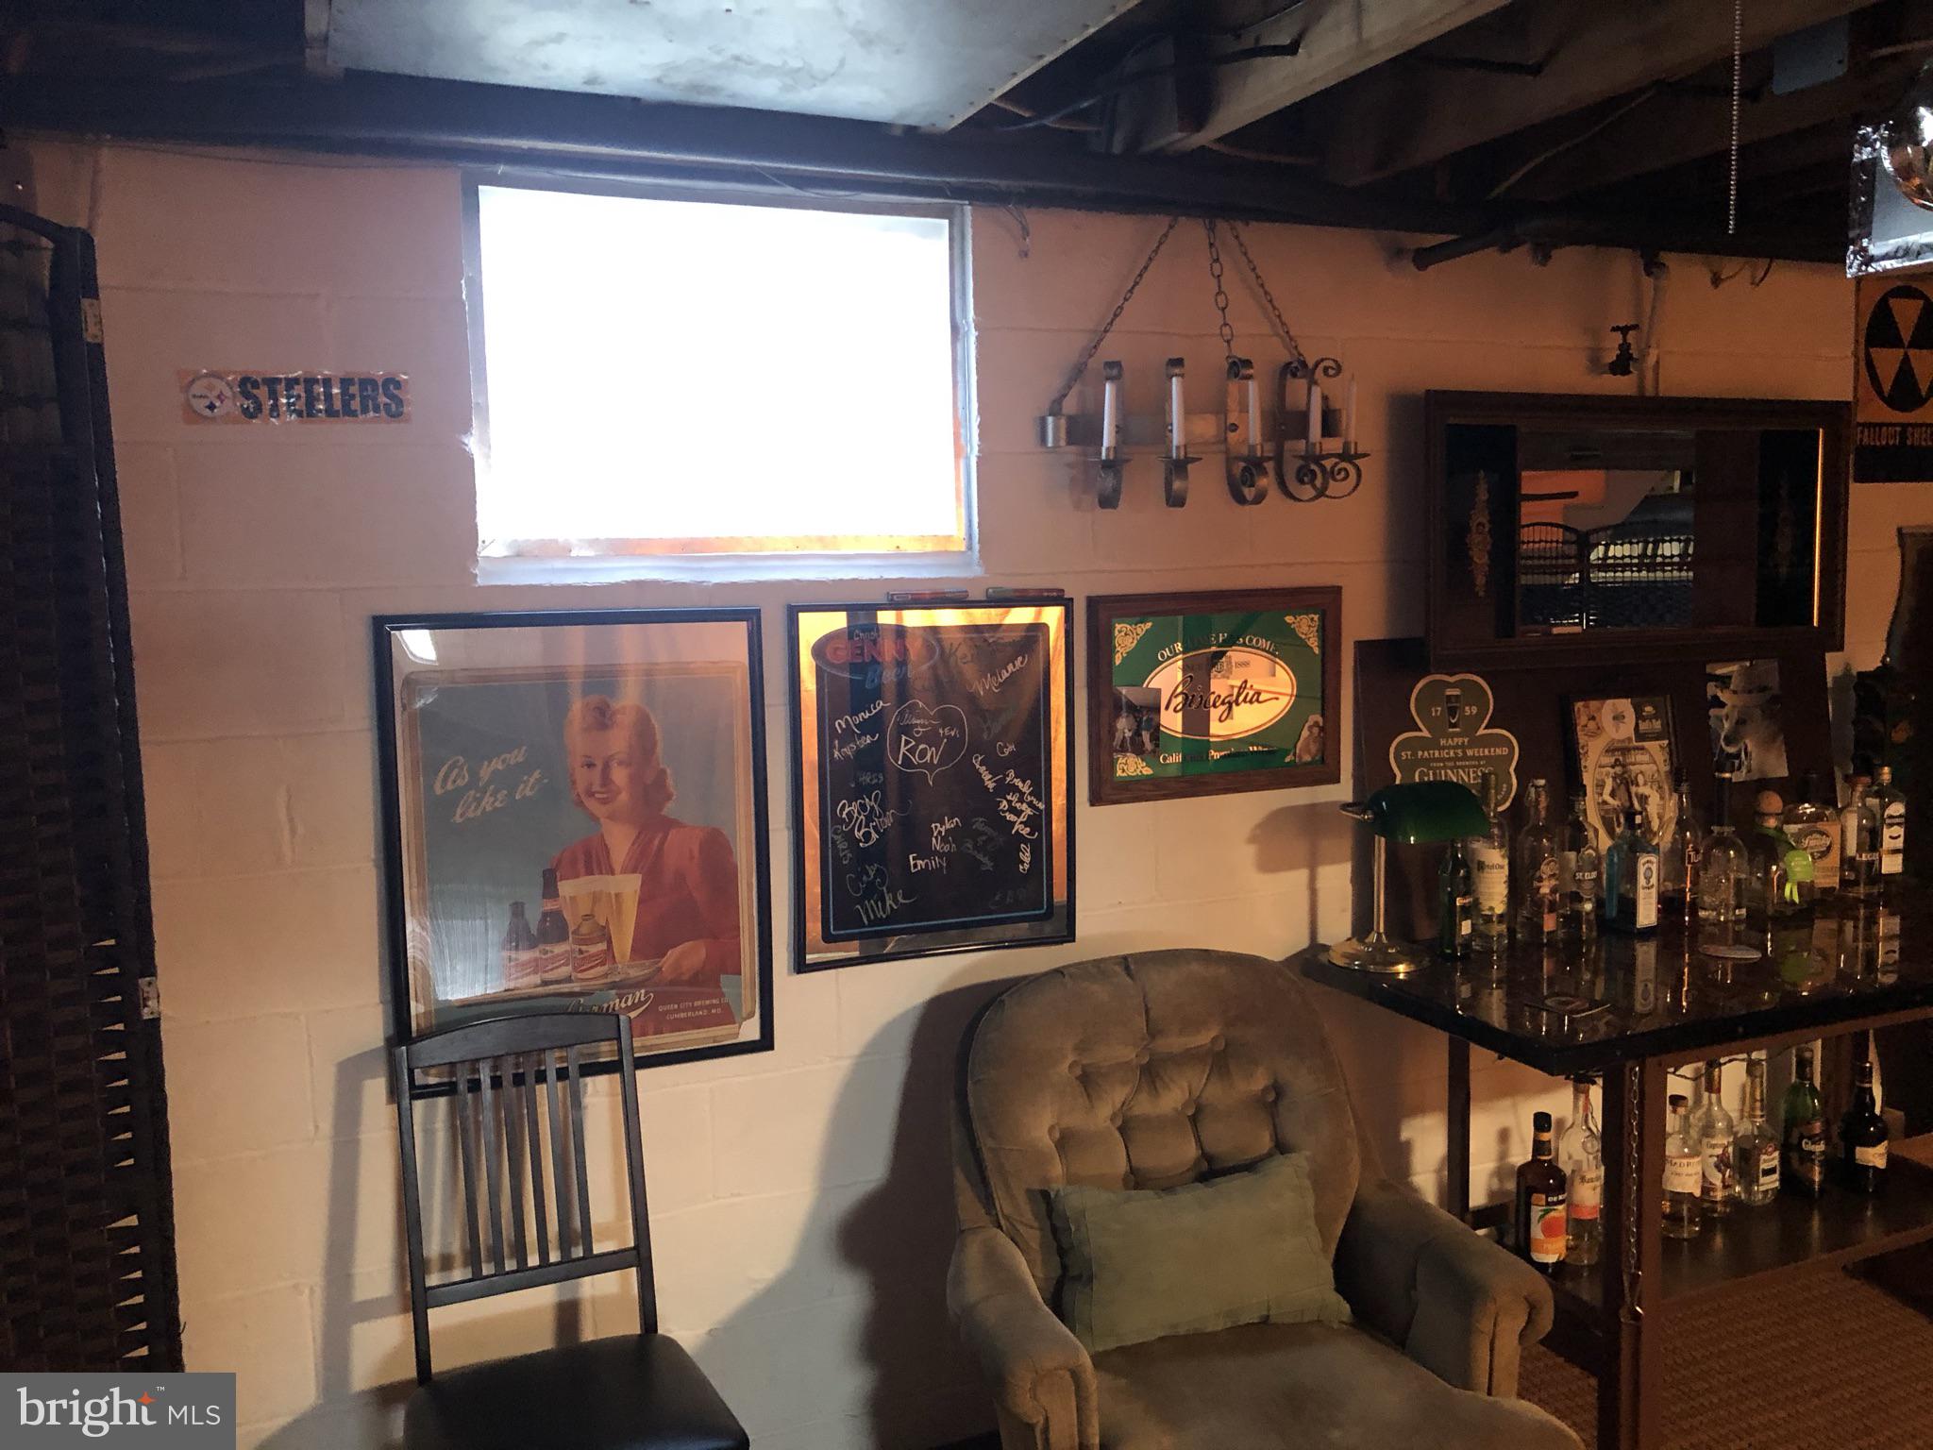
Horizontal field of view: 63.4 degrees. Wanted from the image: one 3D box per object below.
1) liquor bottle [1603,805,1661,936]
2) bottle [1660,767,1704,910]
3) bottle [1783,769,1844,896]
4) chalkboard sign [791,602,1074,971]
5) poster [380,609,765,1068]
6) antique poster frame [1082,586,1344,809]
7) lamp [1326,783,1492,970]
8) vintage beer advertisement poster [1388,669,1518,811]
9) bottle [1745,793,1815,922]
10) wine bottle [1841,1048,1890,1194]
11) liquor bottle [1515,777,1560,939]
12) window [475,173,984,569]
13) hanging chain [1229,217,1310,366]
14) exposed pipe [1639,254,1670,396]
[{"bbox_3d":[1.292,0.278,3.032,0.080,0.237,0.063,-4,7,-23],"label":"liquor bottle"},{"bbox_3d":[1.464,0.232,3.184,0.078,0.286,0.078,-4,7,-23],"label":"bottle"},{"bbox_3d":[1.798,0.237,3.321,0.100,0.269,0.068,-2,6,-6],"label":"bottle"},{"bbox_3d":[-0.049,0.095,2.614,0.503,0.592,0.024,-4,7,-23],"label":"chalkboard sign"},{"bbox_3d":[-0.585,0.185,2.397,0.571,0.712,0.025,-4,7,-23],"label":"poster"},{"bbox_3d":[0.451,-0.057,2.809,0.526,0.363,0.025,-4,7,-23],"label":"antique poster frame"},{"bbox_3d":[0.763,0.264,2.769,0.235,0.341,0.245,-5,7,-29],"label":"lamp"},{"bbox_3d":[0.942,0.045,3.007,0.321,0.291,0.010,-4,7,-23],"label":"vintage beer advertisement poster"},{"bbox_3d":[1.669,0.263,3.218,0.112,0.245,0.088,-3,6,-15],"label":"bottle"},{"bbox_3d":[1.801,0.796,3.123,0.085,0.268,0.085,-3,6,-15],"label":"wine bottle"},{"bbox_3d":[1.097,0.252,2.989,0.077,0.305,0.077,-4,7,-23],"label":"liquor bottle"},{"bbox_3d":[-0.360,-0.534,2.447,0.798,0.577,0.080,-4,7,-23],"label":"window"},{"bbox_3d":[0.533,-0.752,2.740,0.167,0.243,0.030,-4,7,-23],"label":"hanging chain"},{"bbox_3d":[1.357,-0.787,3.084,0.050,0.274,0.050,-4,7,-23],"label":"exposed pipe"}]

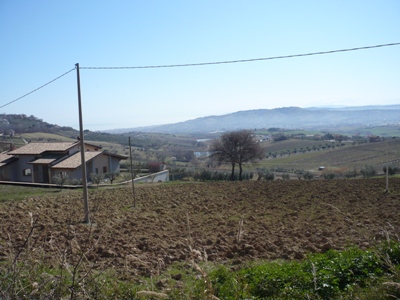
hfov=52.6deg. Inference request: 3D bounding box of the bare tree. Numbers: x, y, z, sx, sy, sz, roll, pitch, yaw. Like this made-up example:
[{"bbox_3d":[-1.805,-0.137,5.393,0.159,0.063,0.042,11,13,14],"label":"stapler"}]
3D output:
[{"bbox_3d":[7.203,1.077,77.672,10.320,9.630,9.490,-1,4,0],"label":"bare tree"}]

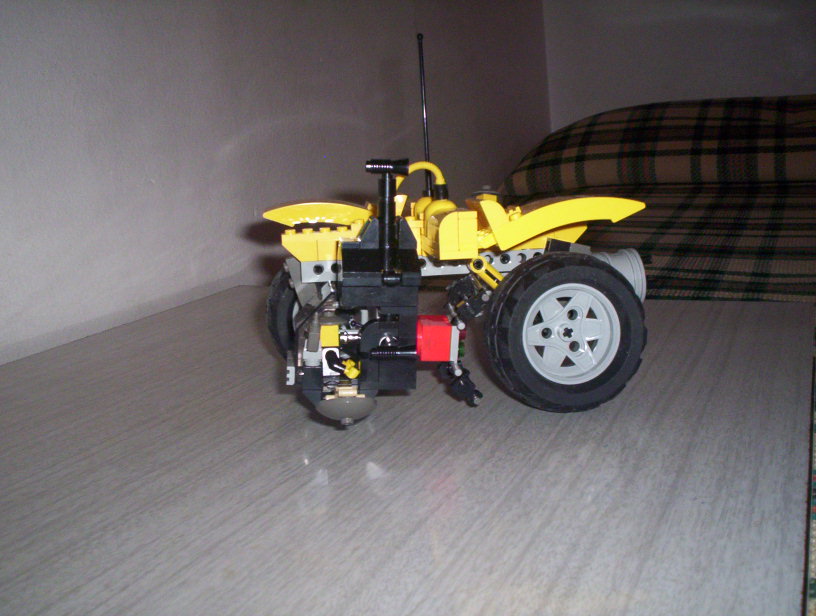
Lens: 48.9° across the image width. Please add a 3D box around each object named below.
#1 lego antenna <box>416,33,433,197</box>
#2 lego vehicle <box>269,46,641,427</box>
[{"bbox_3d":[0.008,-0.092,0.429,0.005,0.077,0.005,-5,11,-8],"label":"lego antenna"},{"bbox_3d":[0.025,-0.044,0.427,0.189,0.170,0.151,-5,11,-8],"label":"lego vehicle"}]

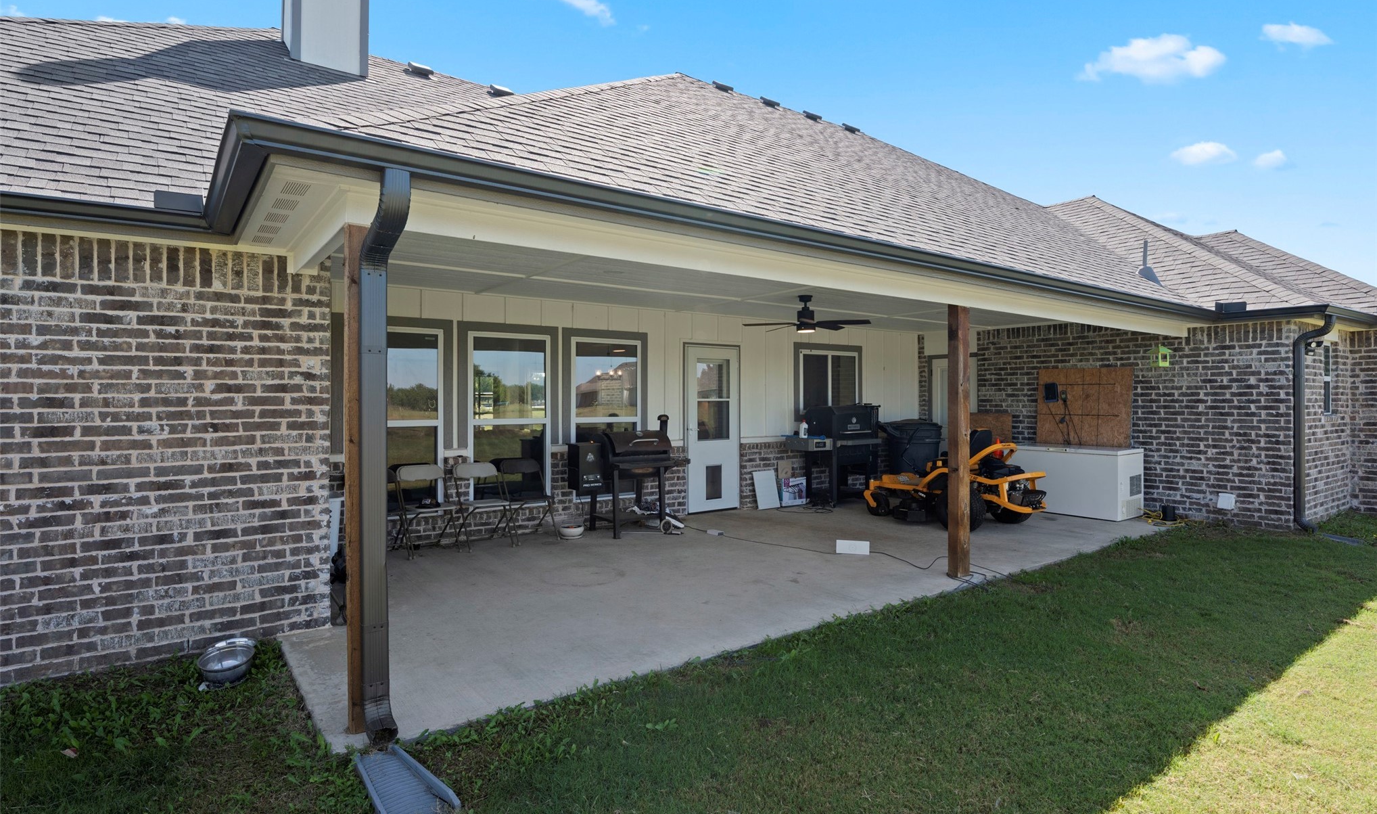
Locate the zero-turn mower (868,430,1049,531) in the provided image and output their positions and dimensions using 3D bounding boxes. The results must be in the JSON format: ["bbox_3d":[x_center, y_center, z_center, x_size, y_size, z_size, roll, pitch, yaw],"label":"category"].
[{"bbox_3d":[3.348,0.824,8.460,1.300,1.140,1.920,0,1,-35],"label":"zero-turn mower"}]

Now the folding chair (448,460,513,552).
[{"bbox_3d":[-2.002,0.947,6.688,0.450,0.800,0.490,-1,1,-36],"label":"folding chair"}]

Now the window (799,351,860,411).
[{"bbox_3d":[2.059,-0.351,9.980,1.210,0.905,0.080,0,1,-35],"label":"window"}]

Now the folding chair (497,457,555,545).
[{"bbox_3d":[-1.636,0.953,7.096,0.460,0.810,0.480,0,1,-35],"label":"folding chair"}]

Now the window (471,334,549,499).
[{"bbox_3d":[-1.850,0.141,7.153,0.890,1.810,0.090,-1,1,-36],"label":"window"}]

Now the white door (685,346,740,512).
[{"bbox_3d":[0.300,0.279,8.732,0.850,2.080,0.080,-1,1,-36],"label":"white door"}]

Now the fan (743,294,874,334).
[{"bbox_3d":[1.242,-0.985,7.313,1.340,0.400,1.340,0,1,-35],"label":"fan"}]

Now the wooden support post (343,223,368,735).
[{"bbox_3d":[-1.542,0.332,3.264,0.140,2.350,0.140,0,1,-35],"label":"wooden support post"}]

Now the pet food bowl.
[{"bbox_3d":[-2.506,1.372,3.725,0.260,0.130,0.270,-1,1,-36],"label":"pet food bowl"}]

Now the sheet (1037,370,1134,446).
[{"bbox_3d":[5.485,0.064,9.605,0.015,1.200,1.240,0,1,-35],"label":"sheet"}]

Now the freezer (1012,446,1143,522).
[{"bbox_3d":[5.182,0.967,9.333,0.750,0.885,1.520,0,1,-35],"label":"freezer"}]

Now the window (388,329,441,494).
[{"bbox_3d":[-2.763,0.150,6.488,0.890,1.810,0.090,-1,1,-36],"label":"window"}]

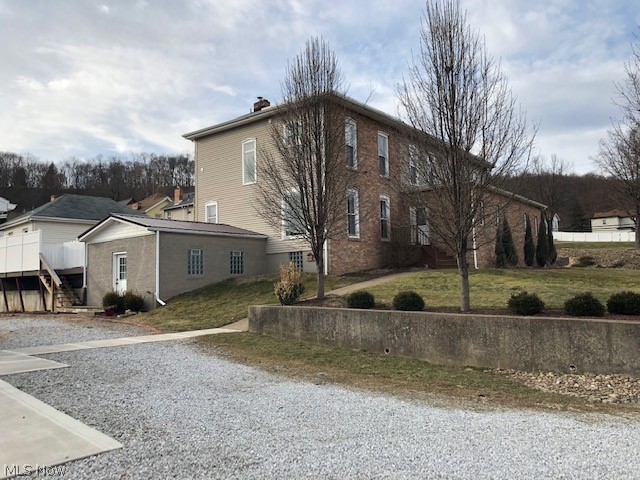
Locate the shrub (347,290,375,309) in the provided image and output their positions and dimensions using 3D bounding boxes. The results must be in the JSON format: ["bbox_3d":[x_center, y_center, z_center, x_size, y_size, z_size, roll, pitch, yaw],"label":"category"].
[{"bbox_3d":[0.841,1.241,10.750,0.581,0.384,0.580,-1,-5,0],"label":"shrub"}]

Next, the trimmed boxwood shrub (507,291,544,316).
[{"bbox_3d":[3.156,0.983,7.950,0.584,0.384,0.580,-1,-5,0],"label":"trimmed boxwood shrub"}]

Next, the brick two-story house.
[{"bbox_3d":[4.553,-1.821,32.065,13.396,8.569,20.882,-5,-6,38],"label":"brick two-story house"}]

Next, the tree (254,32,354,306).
[{"bbox_3d":[-0.386,-1.807,12.900,2.492,6.528,2.492,-1,-5,0],"label":"tree"}]

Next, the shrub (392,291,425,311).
[{"bbox_3d":[1.667,1.144,9.750,0.603,0.386,0.600,-1,-5,0],"label":"shrub"}]

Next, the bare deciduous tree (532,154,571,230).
[{"bbox_3d":[24.701,-4.143,55.000,4.037,9.880,4.037,-1,-5,0],"label":"bare deciduous tree"}]

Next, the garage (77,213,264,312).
[{"bbox_3d":[-6.530,1.020,23.550,5.450,3.900,6.300,-6,-6,38],"label":"garage"}]

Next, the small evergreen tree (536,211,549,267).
[{"bbox_3d":[14.061,-0.032,32.643,0.757,3.405,0.757,-1,-5,0],"label":"small evergreen tree"}]

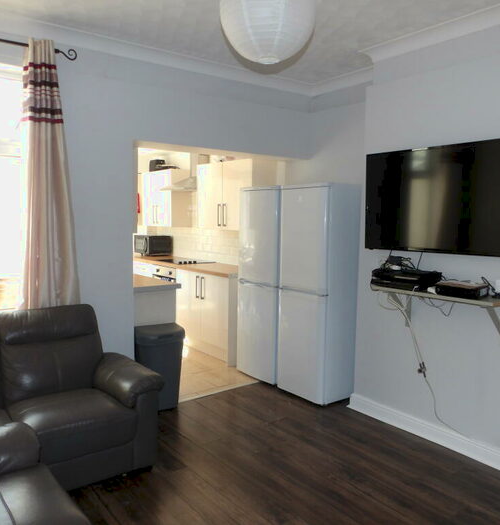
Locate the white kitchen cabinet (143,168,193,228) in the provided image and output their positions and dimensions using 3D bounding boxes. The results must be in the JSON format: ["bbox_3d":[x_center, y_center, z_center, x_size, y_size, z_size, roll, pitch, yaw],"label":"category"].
[{"bbox_3d":[-1.106,-0.847,6.522,0.323,0.715,0.807,-4,7,-37],"label":"white kitchen cabinet"}]

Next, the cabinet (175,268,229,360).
[{"bbox_3d":[-0.297,0.532,5.334,0.574,0.882,1.045,-4,7,-37],"label":"cabinet"}]

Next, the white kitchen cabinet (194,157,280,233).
[{"bbox_3d":[-0.162,-0.718,5.281,0.323,0.710,1.023,-4,7,-37],"label":"white kitchen cabinet"}]

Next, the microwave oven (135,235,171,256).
[{"bbox_3d":[-1.363,-0.237,6.837,0.351,0.266,0.466,-4,7,-37],"label":"microwave oven"}]

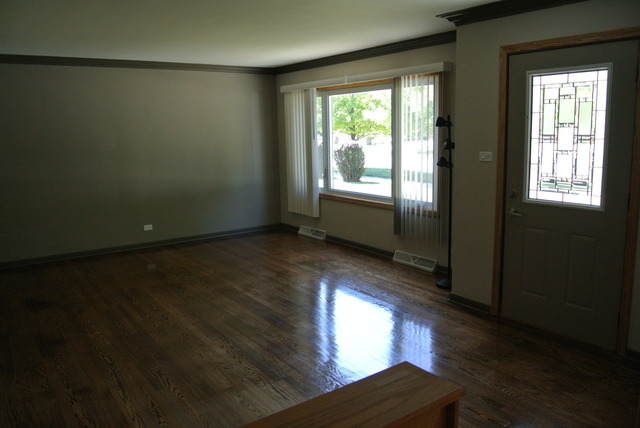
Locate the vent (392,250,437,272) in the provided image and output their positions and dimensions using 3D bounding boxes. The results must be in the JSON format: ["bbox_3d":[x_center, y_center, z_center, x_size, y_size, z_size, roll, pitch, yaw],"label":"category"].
[{"bbox_3d":[1.049,0.520,5.349,0.075,0.118,0.610,-9,12,-36],"label":"vent"}]

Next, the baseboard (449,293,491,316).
[{"bbox_3d":[1.244,0.754,4.019,0.027,0.082,0.420,-9,12,-36],"label":"baseboard"}]

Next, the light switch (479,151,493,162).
[{"bbox_3d":[1.284,-0.446,3.733,0.014,0.071,0.115,-9,12,-36],"label":"light switch"}]

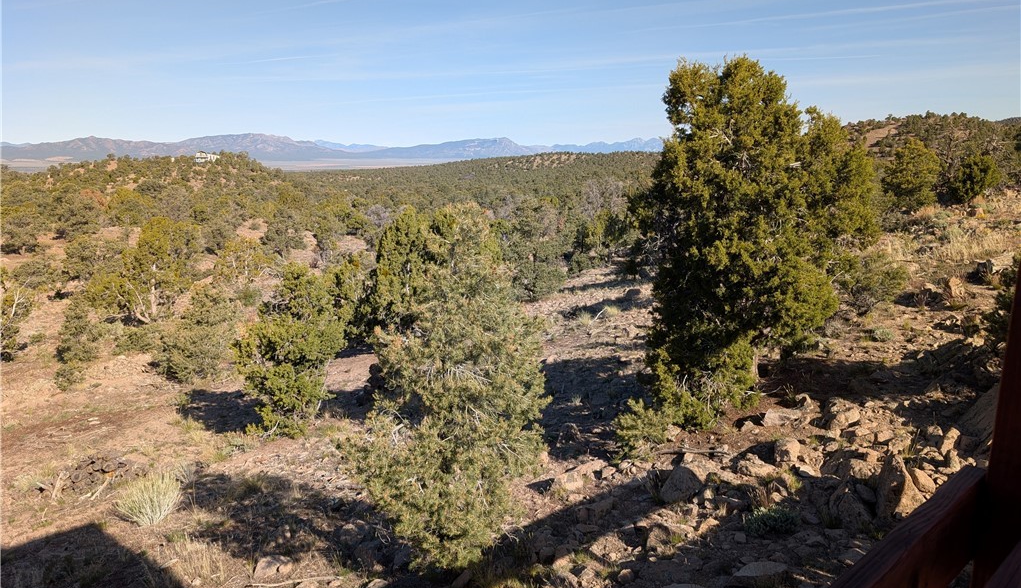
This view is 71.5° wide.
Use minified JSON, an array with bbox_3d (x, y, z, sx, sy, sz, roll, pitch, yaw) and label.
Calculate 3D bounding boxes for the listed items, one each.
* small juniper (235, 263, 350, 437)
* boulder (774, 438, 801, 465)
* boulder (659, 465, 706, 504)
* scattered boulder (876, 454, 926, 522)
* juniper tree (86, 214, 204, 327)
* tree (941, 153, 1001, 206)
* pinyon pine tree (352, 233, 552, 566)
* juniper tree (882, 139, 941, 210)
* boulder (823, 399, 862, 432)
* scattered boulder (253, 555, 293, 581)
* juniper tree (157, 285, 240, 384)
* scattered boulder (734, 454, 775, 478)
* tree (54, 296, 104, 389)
[{"bbox_3d":[-3.084,0.785,10.041,1.513,2.455,1.437,-4,12,-17],"label":"small juniper"},{"bbox_3d":[2.893,1.645,7.402,0.251,0.254,0.214,5,12,22],"label":"boulder"},{"bbox_3d":[2.323,2.568,9.519,0.632,0.420,0.506,3,11,14],"label":"boulder"},{"bbox_3d":[3.365,1.674,6.104,0.367,0.584,0.276,7,13,30],"label":"scattered boulder"},{"bbox_3d":[-14.337,-0.884,27.354,4.049,4.176,3.847,-6,12,-27],"label":"juniper tree"},{"bbox_3d":[21.872,-5.443,33.386,2.373,2.404,2.255,7,13,32],"label":"tree"},{"bbox_3d":[-0.764,1.136,8.427,2.315,4.050,2.199,-1,11,-5],"label":"pinyon pine tree"},{"bbox_3d":[19.091,-5.634,33.413,2.452,3.327,2.329,6,13,29],"label":"juniper tree"},{"bbox_3d":[3.739,1.368,7.984,0.405,0.356,0.324,5,12,26],"label":"boulder"},{"bbox_3d":[-2.918,3.321,8.652,0.480,0.221,0.384,-4,12,-20],"label":"scattered boulder"},{"bbox_3d":[-5.813,0.751,13.242,1.414,1.839,1.343,-5,12,-24],"label":"juniper tree"},{"bbox_3d":[3.479,2.419,10.023,0.584,0.260,0.467,4,12,20],"label":"scattered boulder"},{"bbox_3d":[-11.563,1.270,18.764,1.150,2.403,1.092,-7,13,-32],"label":"tree"}]

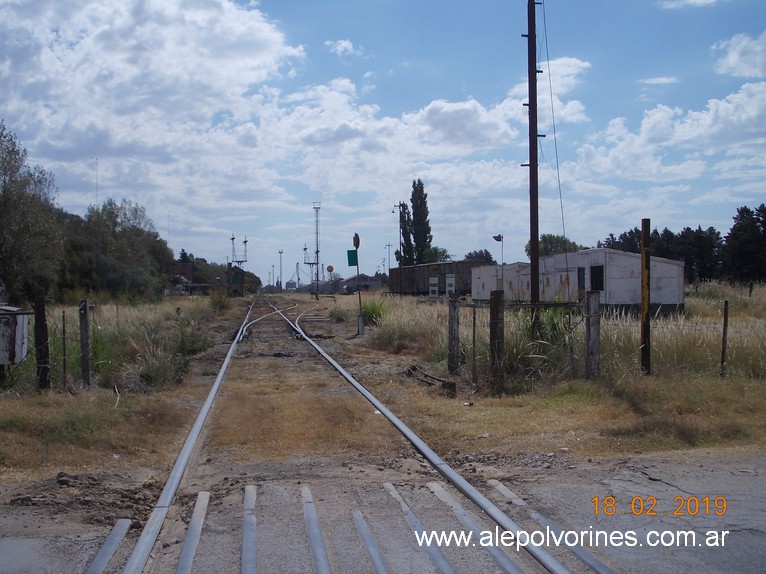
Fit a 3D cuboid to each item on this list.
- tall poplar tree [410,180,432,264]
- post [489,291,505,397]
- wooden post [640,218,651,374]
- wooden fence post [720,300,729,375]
[{"bbox_3d":[5.793,-7.317,145.000,3.400,18.445,3.400,0,0,-8],"label":"tall poplar tree"},{"bbox_3d":[1.404,0.683,11.670,0.165,1.271,0.150,0,0,-8],"label":"post"},{"bbox_3d":[3.942,0.148,14.250,0.124,2.340,0.120,0,0,-8],"label":"wooden post"},{"bbox_3d":[5.067,0.767,14.100,0.060,1.134,0.060,3,0,-8],"label":"wooden fence post"}]

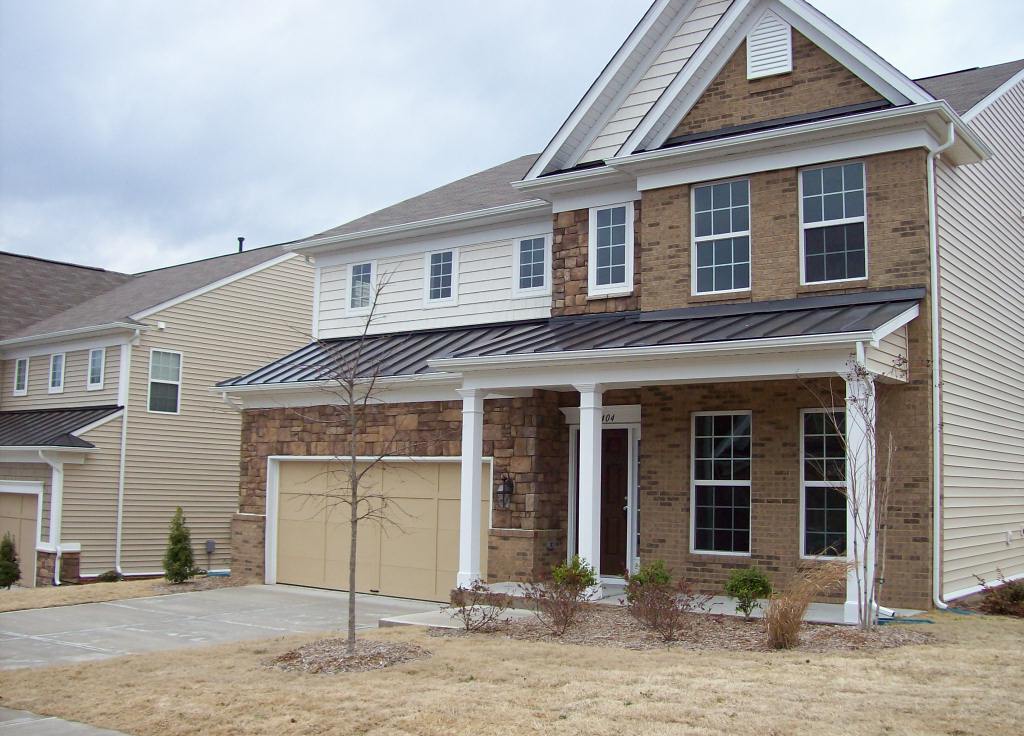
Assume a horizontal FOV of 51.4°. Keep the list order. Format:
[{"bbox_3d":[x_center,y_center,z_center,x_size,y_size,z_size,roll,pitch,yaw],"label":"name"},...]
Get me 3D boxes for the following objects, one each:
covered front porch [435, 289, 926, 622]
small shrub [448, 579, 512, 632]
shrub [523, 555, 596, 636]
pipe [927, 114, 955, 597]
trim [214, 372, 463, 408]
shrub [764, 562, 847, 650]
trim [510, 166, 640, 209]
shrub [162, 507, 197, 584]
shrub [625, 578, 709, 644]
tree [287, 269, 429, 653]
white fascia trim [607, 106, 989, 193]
[{"bbox_3d":[1.942,1.003,13.290,5.831,3.851,2.376,-3,-7,36],"label":"covered front porch"},{"bbox_3d":[-0.345,2.600,11.656,0.594,0.572,0.564,-3,-7,36],"label":"small shrub"},{"bbox_3d":[0.494,2.368,11.084,0.652,0.825,0.619,-3,-7,36],"label":"shrub"},{"bbox_3d":[5.160,-0.044,12.675,0.317,5.791,0.346,-3,-7,36],"label":"pipe"},{"bbox_3d":[-2.872,0.413,17.171,5.742,0.386,0.396,-3,-7,36],"label":"trim"},{"bbox_3d":[2.745,2.231,9.960,0.649,0.795,0.552,-3,-7,36],"label":"shrub"},{"bbox_3d":[1.021,-2.649,16.002,2.158,0.431,0.525,-3,-7,36],"label":"trim"},{"bbox_3d":[-5.648,3.015,18.089,0.489,1.280,0.489,-3,-7,36],"label":"shrub"},{"bbox_3d":[1.537,2.371,10.457,0.699,0.627,0.664,1,-6,0],"label":"shrub"},{"bbox_3d":[-1.550,0.928,10.682,1.189,3.669,1.189,1,-6,0],"label":"tree"},{"bbox_3d":[3.859,-2.724,14.666,4.594,0.411,2.287,-3,-7,36],"label":"white fascia trim"}]

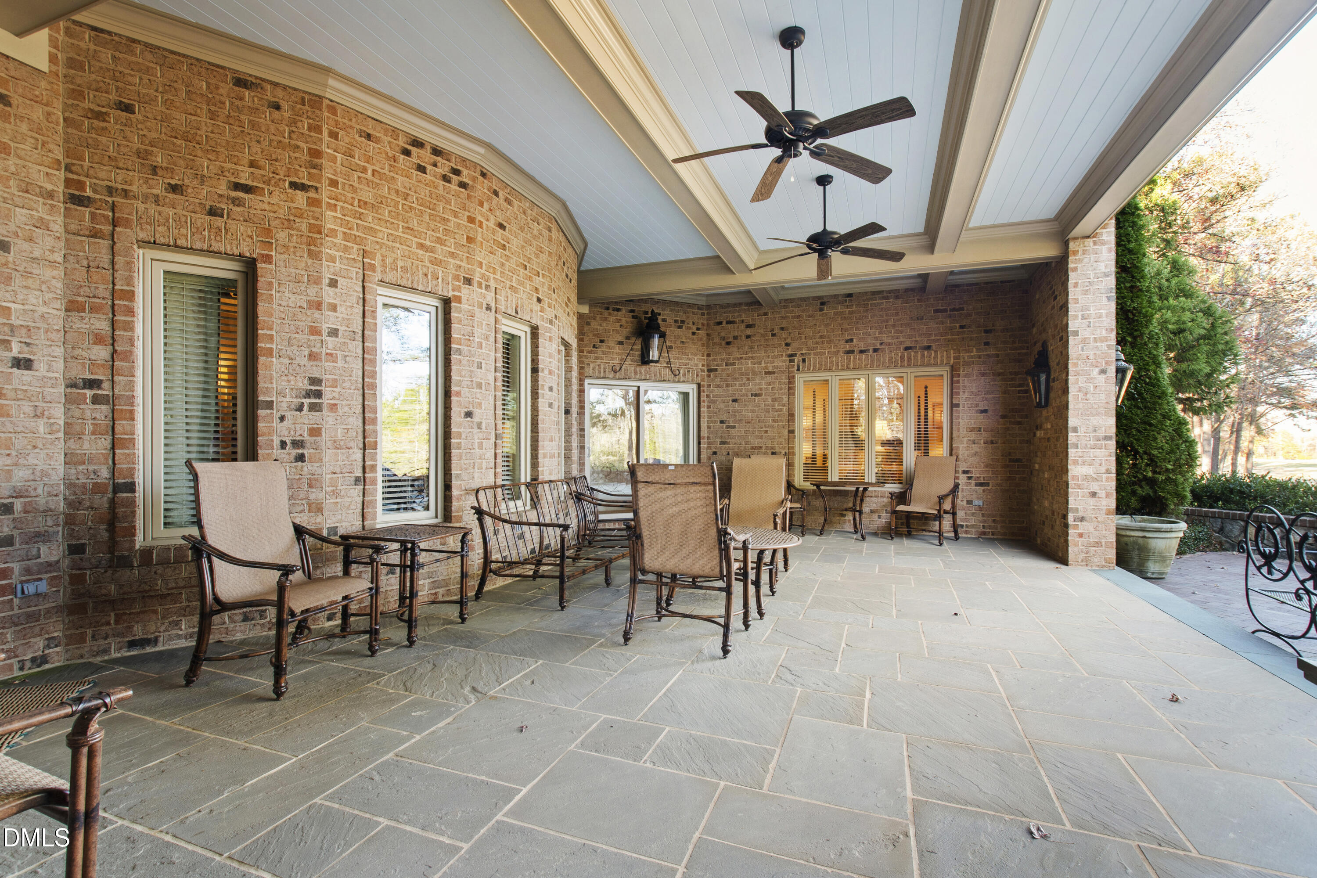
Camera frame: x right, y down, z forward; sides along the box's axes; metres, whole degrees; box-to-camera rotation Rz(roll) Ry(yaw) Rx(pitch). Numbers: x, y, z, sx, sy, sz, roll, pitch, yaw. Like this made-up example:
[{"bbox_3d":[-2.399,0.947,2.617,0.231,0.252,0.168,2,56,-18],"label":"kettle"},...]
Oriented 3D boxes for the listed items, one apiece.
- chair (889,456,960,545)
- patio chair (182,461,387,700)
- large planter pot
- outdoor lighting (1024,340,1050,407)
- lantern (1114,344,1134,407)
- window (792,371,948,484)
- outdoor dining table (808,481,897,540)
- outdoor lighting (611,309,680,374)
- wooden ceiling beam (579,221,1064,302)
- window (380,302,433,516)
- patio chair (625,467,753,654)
[{"bbox_3d":[3.450,0.760,7.096,0.770,1.090,0.660,1,-2,-43],"label":"chair"},{"bbox_3d":[-1.965,0.678,2.932,0.770,1.090,0.660,0,-1,14],"label":"patio chair"},{"bbox_3d":[5.150,1.183,5.998,0.940,0.580,0.940,-1,-1,40],"label":"large planter pot"},{"bbox_3d":[4.360,-0.733,6.300,0.220,0.770,0.280,0,0,22],"label":"outdoor lighting"},{"bbox_3d":[4.830,-0.710,5.840,0.270,0.710,0.280,0,0,21],"label":"lantern"},{"bbox_3d":[3.020,-0.122,7.830,2.040,1.710,0.100,0,0,21],"label":"window"},{"bbox_3d":[2.565,0.970,7.450,1.000,0.710,1.000,0,0,21],"label":"outdoor dining table"},{"bbox_3d":[-0.150,-1.420,8.060,1.000,0.950,0.370,0,-1,-25],"label":"outdoor lighting"},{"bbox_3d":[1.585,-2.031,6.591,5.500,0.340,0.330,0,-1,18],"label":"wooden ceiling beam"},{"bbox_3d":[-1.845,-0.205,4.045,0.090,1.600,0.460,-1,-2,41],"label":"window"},{"bbox_3d":[0.190,0.690,3.430,0.650,1.090,0.620,0,-1,24],"label":"patio chair"}]

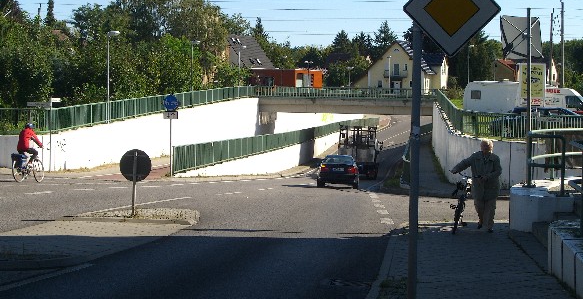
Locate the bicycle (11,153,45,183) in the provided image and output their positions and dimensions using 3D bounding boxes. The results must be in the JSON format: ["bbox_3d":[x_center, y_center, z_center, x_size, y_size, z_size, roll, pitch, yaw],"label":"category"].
[{"bbox_3d":[-7.960,0.470,34.600,0.600,1.070,1.800,1,0,20],"label":"bicycle"}]

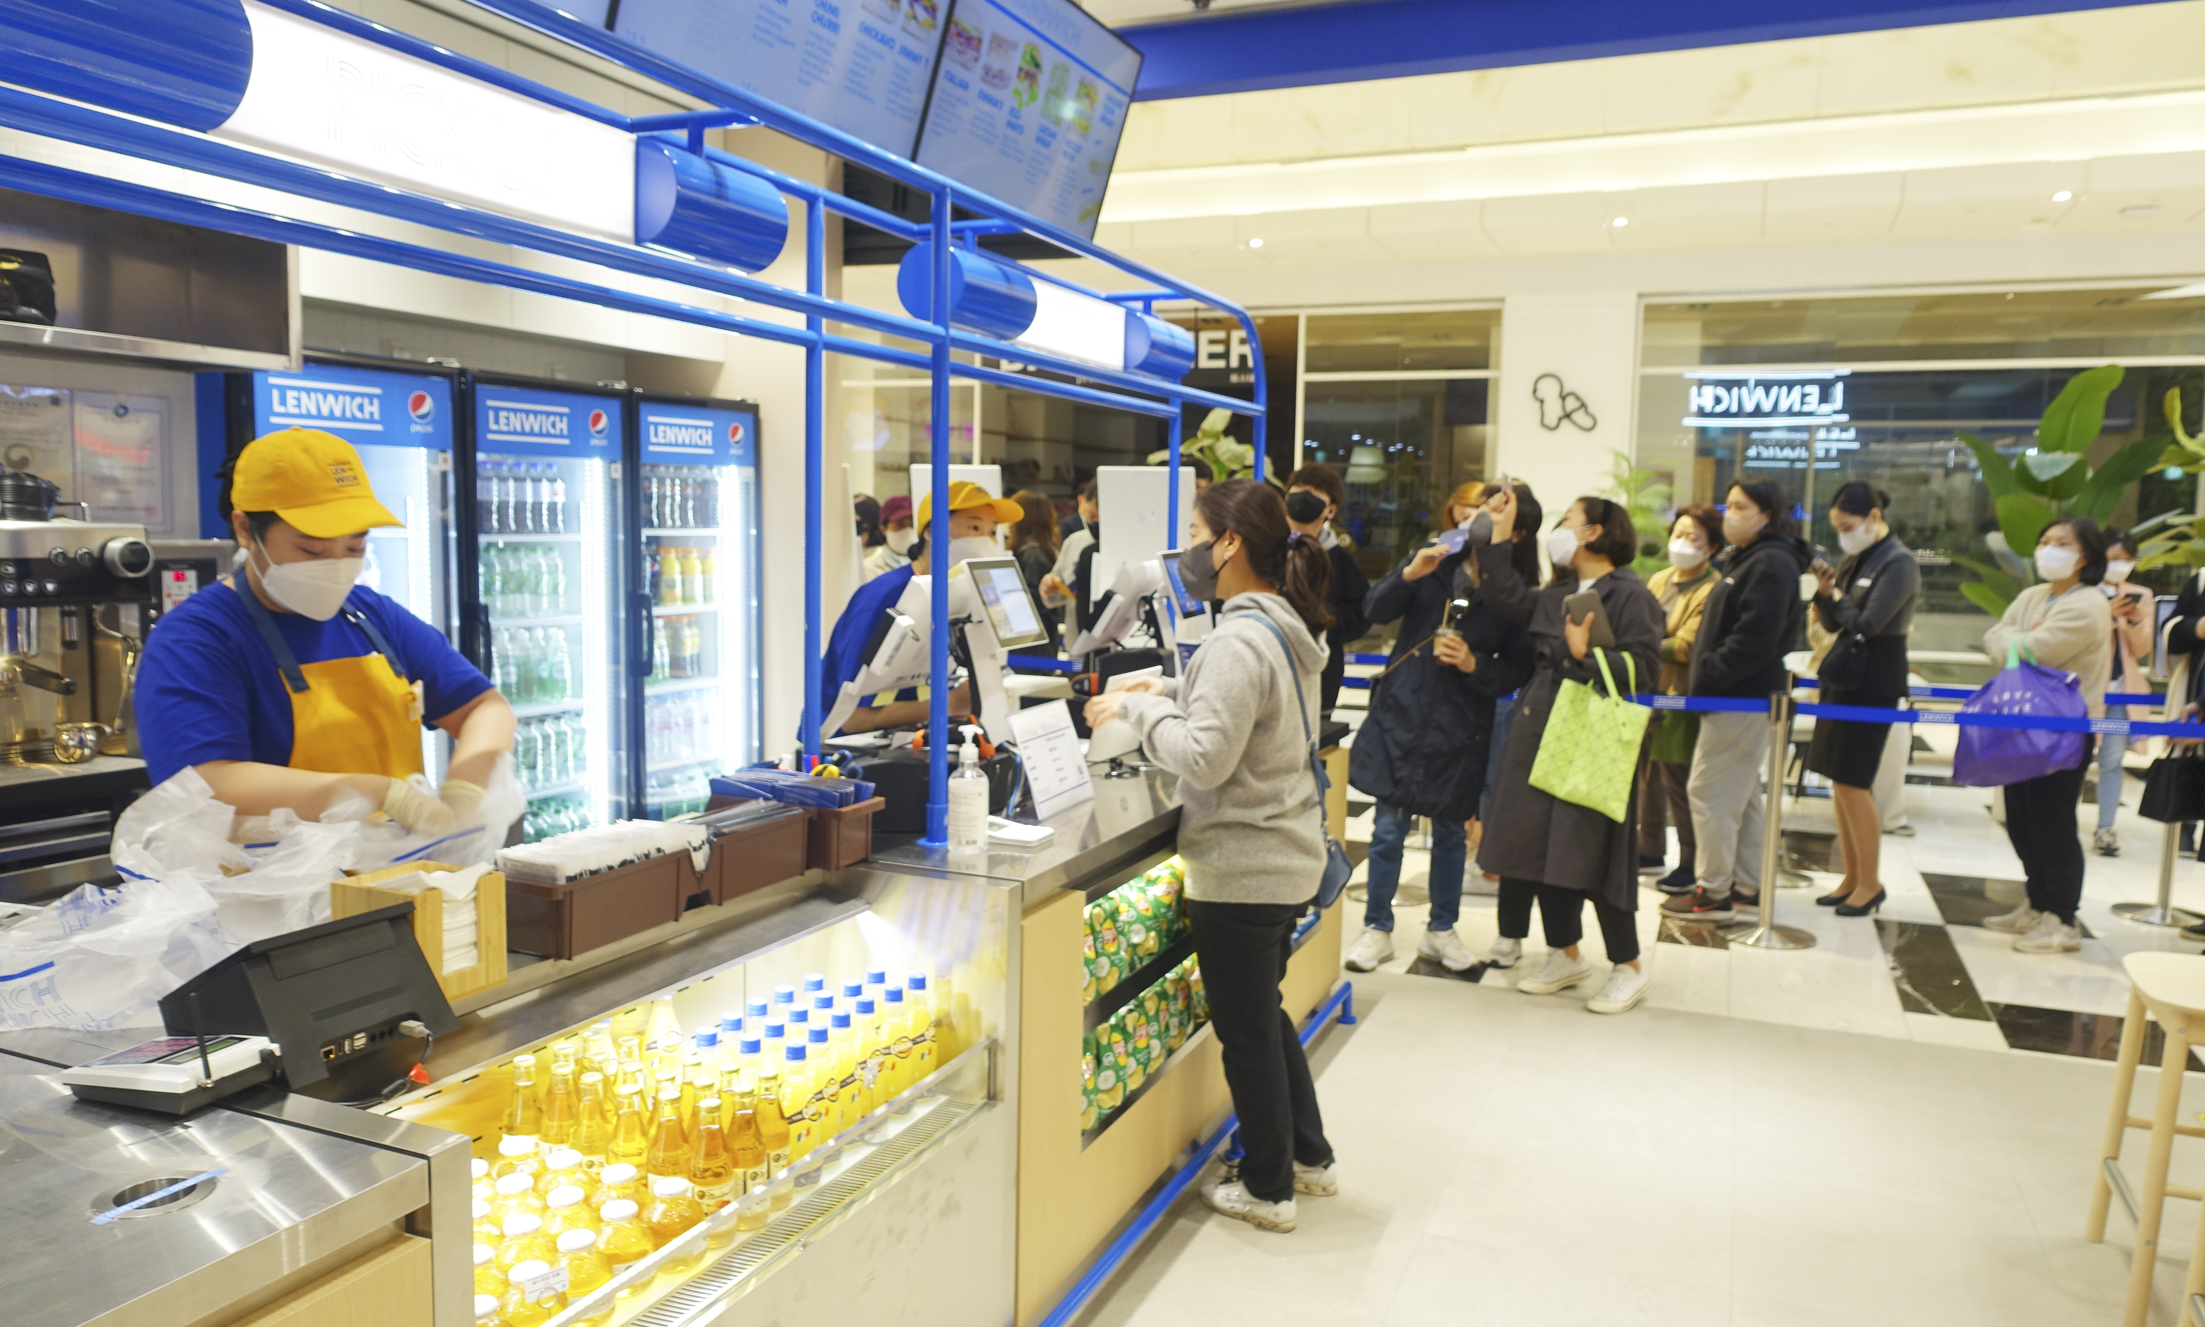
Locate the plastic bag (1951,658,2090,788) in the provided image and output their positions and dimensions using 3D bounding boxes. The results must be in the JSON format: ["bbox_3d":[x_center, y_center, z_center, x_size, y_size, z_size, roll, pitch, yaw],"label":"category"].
[{"bbox_3d":[3.357,0.221,5.380,0.500,0.450,0.240,3,6,20],"label":"plastic bag"}]

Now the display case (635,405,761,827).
[{"bbox_3d":[-1.597,0.075,4.918,0.650,1.890,0.650,3,6,23],"label":"display case"}]

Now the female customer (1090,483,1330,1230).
[{"bbox_3d":[0.269,0.403,3.294,0.580,1.620,0.480,3,6,23],"label":"female customer"}]

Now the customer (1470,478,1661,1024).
[{"bbox_3d":[1.539,0.270,4.731,0.550,1.610,0.520,-3,7,-37],"label":"customer"}]

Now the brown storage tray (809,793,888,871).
[{"bbox_3d":[-0.563,0.300,2.713,0.280,0.112,0.140,3,6,23],"label":"brown storage tray"}]

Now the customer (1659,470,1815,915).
[{"bbox_3d":[2.513,0.140,5.797,0.520,1.700,0.460,1,6,-2],"label":"customer"}]

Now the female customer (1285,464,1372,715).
[{"bbox_3d":[0.799,0.121,5.614,0.500,1.744,0.330,5,7,38],"label":"female customer"}]

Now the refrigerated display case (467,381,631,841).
[{"bbox_3d":[-1.850,0.129,4.327,0.650,1.890,0.630,3,6,23],"label":"refrigerated display case"}]

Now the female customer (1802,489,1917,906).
[{"bbox_3d":[3.063,0.154,5.863,0.410,1.680,0.410,1,6,-6],"label":"female customer"}]

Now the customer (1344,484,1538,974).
[{"bbox_3d":[1.139,0.215,5.065,0.580,1.640,0.460,3,6,23],"label":"customer"}]

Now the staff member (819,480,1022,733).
[{"bbox_3d":[-0.552,0.298,4.168,0.620,1.630,0.520,3,6,23],"label":"staff member"}]

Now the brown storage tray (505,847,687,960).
[{"bbox_3d":[-0.755,0.348,2.188,0.140,0.112,0.280,3,6,23],"label":"brown storage tray"}]

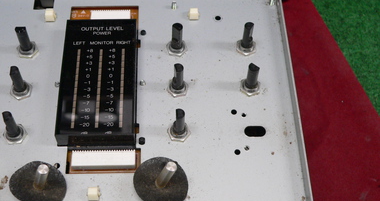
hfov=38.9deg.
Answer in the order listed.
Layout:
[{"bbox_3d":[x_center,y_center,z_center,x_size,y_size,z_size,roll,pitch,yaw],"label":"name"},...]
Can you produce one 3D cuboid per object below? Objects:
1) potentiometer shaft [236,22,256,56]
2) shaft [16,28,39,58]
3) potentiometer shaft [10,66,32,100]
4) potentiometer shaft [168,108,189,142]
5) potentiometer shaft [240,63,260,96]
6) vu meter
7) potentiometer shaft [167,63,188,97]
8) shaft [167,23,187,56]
[{"bbox_3d":[0.035,-0.037,0.318,0.012,0.021,0.012,-1,59,-2],"label":"potentiometer shaft"},{"bbox_3d":[-0.096,-0.035,0.313,0.012,0.021,0.012,-1,59,-2],"label":"shaft"},{"bbox_3d":[-0.096,-0.011,0.299,0.012,0.021,0.012,-1,59,-2],"label":"potentiometer shaft"},{"bbox_3d":[-0.006,0.012,0.287,0.012,0.021,0.012,-1,59,-2],"label":"potentiometer shaft"},{"bbox_3d":[0.036,-0.013,0.304,0.012,0.021,0.012,-1,59,-2],"label":"potentiometer shaft"},{"bbox_3d":[-0.051,-0.011,0.305,0.042,0.013,0.077,-1,59,-2],"label":"vu meter"},{"bbox_3d":[-0.006,-0.012,0.302,0.012,0.021,0.012,-1,59,-2],"label":"potentiometer shaft"},{"bbox_3d":[-0.007,-0.036,0.317,0.012,0.021,0.012,-1,59,-2],"label":"shaft"}]

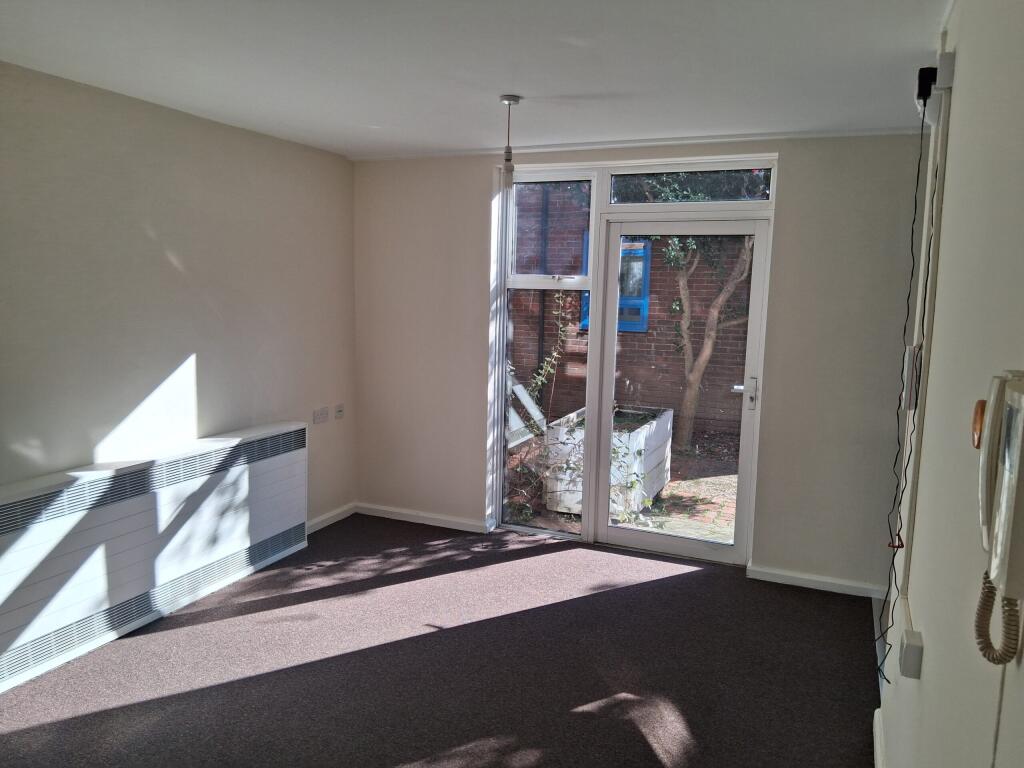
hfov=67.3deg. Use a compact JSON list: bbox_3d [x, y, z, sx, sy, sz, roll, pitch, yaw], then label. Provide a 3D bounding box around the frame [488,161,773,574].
[{"bbox_3d":[0.677,-0.147,4.587,1.593,2.276,0.080,4,8,23],"label":"frame"}]

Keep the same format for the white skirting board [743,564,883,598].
[{"bbox_3d":[1.617,1.054,4.097,0.687,0.064,0.018,4,8,23],"label":"white skirting board"}]

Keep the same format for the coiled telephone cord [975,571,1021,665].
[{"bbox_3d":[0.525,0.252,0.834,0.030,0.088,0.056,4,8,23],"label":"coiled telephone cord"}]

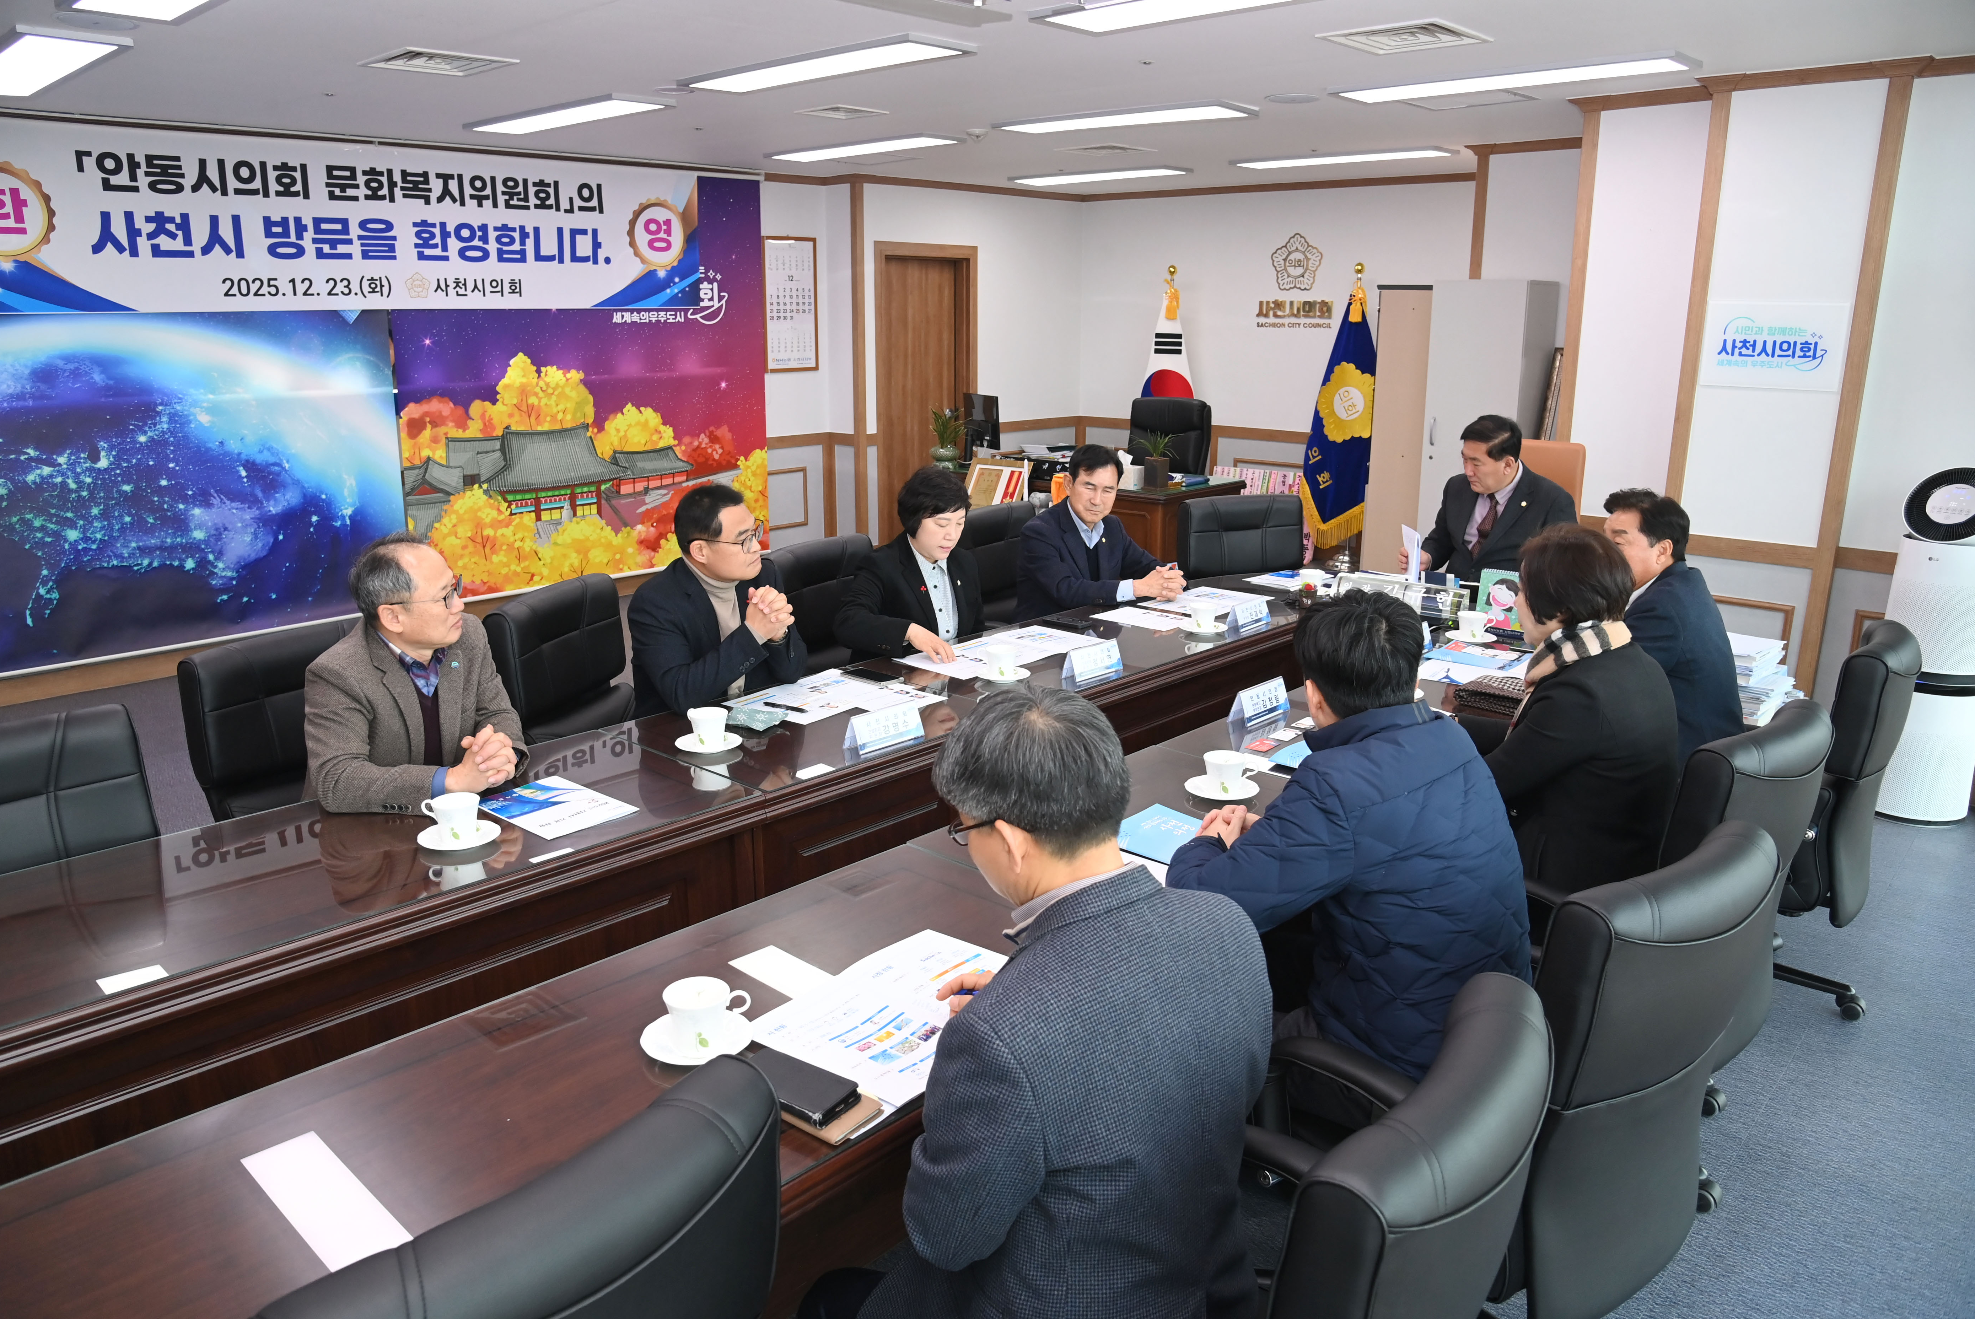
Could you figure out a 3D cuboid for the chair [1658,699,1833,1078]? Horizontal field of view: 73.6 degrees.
[{"bbox_3d":[1.350,0.575,2.805,0.610,1.020,0.650,-12,20,-39],"label":"chair"}]

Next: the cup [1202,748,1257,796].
[{"bbox_3d":[0.506,0.237,2.739,0.114,0.070,0.088,0,15,-1],"label":"cup"}]

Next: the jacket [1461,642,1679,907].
[{"bbox_3d":[1.219,0.257,2.815,0.500,0.620,0.500,13,20,40],"label":"jacket"}]

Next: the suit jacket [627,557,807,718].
[{"bbox_3d":[-0.723,0.024,3.489,0.450,0.630,0.540,8,17,25],"label":"suit jacket"}]

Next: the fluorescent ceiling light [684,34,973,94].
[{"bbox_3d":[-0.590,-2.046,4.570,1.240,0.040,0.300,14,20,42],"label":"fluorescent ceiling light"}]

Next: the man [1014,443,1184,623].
[{"bbox_3d":[0.393,-0.125,4.802,0.560,1.260,0.800,-10,18,-31],"label":"man"}]

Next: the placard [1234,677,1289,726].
[{"bbox_3d":[0.679,0.101,3.266,0.056,0.082,0.198,14,20,42],"label":"placard"}]

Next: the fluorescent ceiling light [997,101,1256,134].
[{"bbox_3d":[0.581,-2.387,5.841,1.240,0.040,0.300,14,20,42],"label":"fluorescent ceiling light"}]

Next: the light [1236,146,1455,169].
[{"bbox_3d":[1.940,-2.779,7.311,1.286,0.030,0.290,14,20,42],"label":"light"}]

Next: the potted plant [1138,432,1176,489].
[{"bbox_3d":[0.939,-1.116,7.304,0.200,0.310,0.200,14,20,42],"label":"potted plant"}]

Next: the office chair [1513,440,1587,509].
[{"bbox_3d":[2.121,-0.313,5.668,0.680,1.170,0.630,-12,19,-37],"label":"office chair"}]

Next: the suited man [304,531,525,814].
[{"bbox_3d":[-1.337,0.351,3.099,0.760,1.280,0.560,12,19,36],"label":"suited man"}]

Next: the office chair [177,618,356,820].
[{"bbox_3d":[-1.638,0.406,3.423,0.660,0.950,0.620,11,18,36],"label":"office chair"}]

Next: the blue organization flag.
[{"bbox_3d":[2.325,-1.606,8.715,0.500,1.770,0.240,14,20,42],"label":"blue organization flag"}]

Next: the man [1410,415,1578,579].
[{"bbox_3d":[1.919,-0.261,5.252,0.800,1.380,0.600,-11,19,-35],"label":"man"}]

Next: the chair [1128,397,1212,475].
[{"bbox_3d":[0.987,-1.054,8.478,0.640,1.160,0.700,14,20,42],"label":"chair"}]

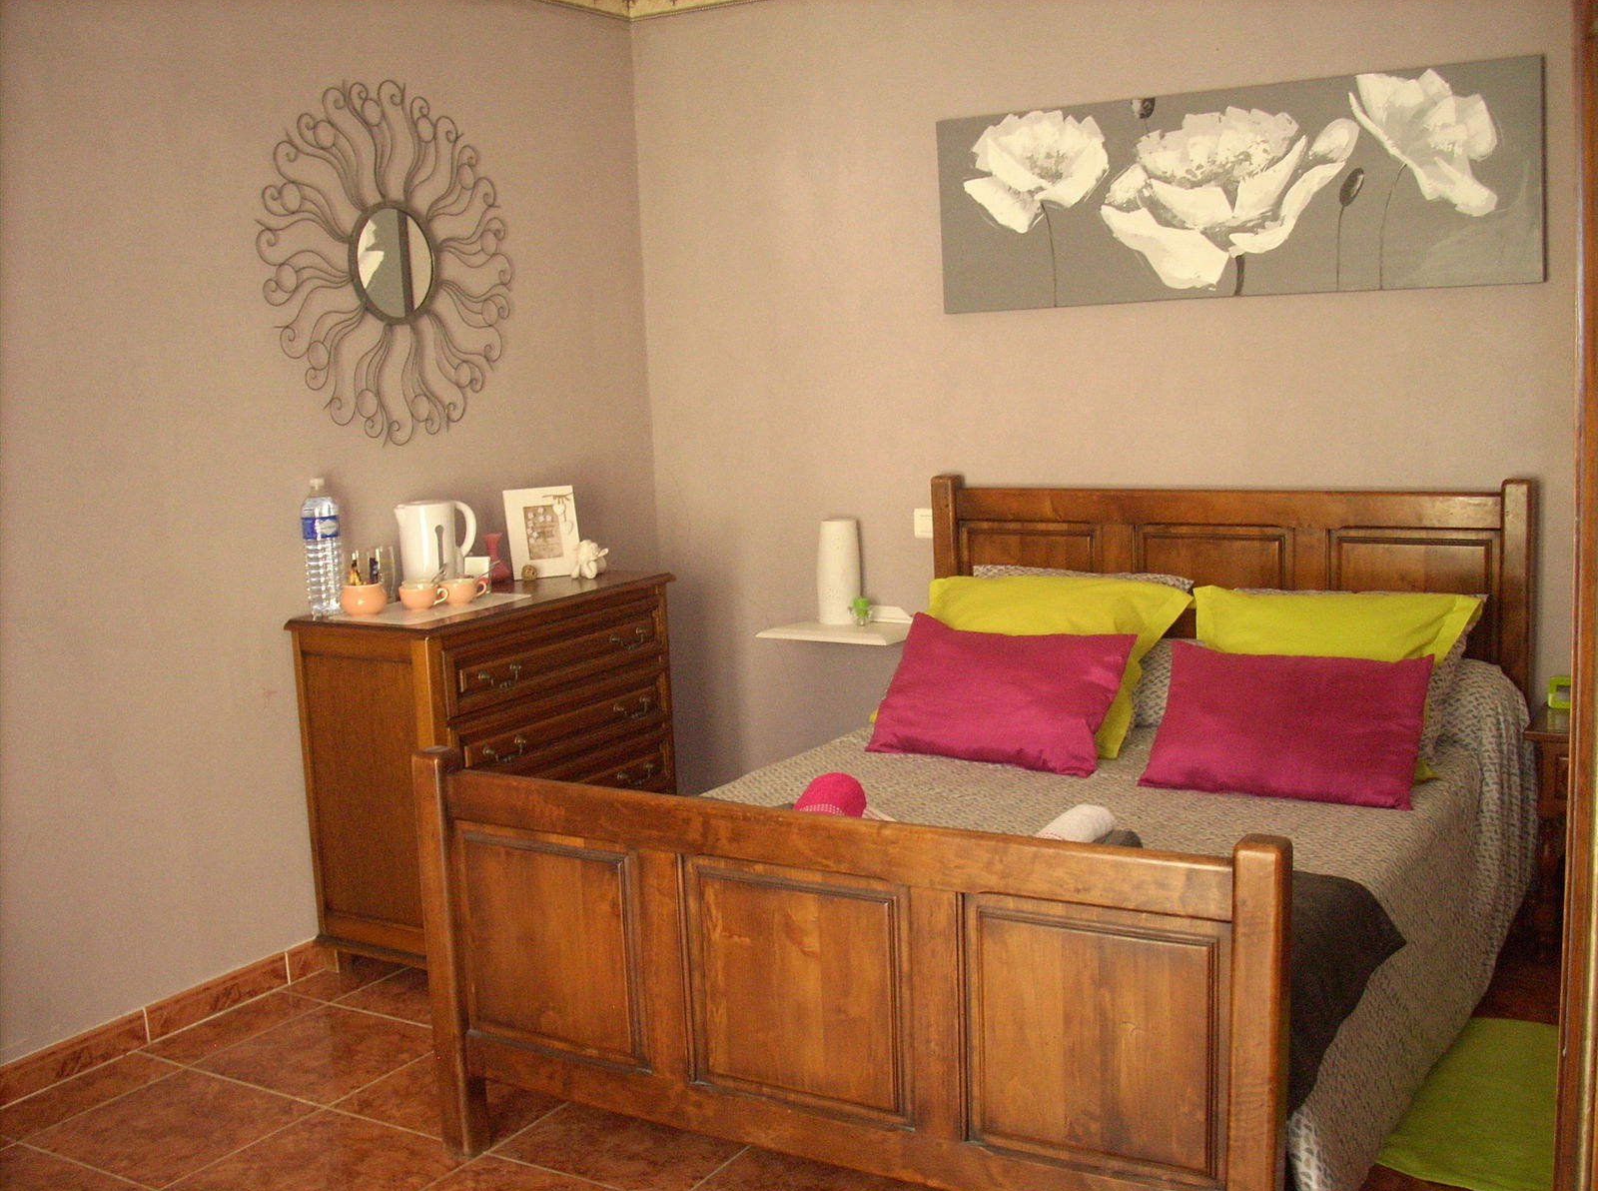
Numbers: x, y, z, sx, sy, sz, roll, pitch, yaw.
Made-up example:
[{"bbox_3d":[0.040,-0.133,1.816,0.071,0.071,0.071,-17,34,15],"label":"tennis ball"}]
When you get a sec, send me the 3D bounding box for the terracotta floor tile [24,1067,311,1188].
[{"bbox_3d":[-1.213,1.032,3.315,0.400,0.010,0.400,3,9,31],"label":"terracotta floor tile"}]

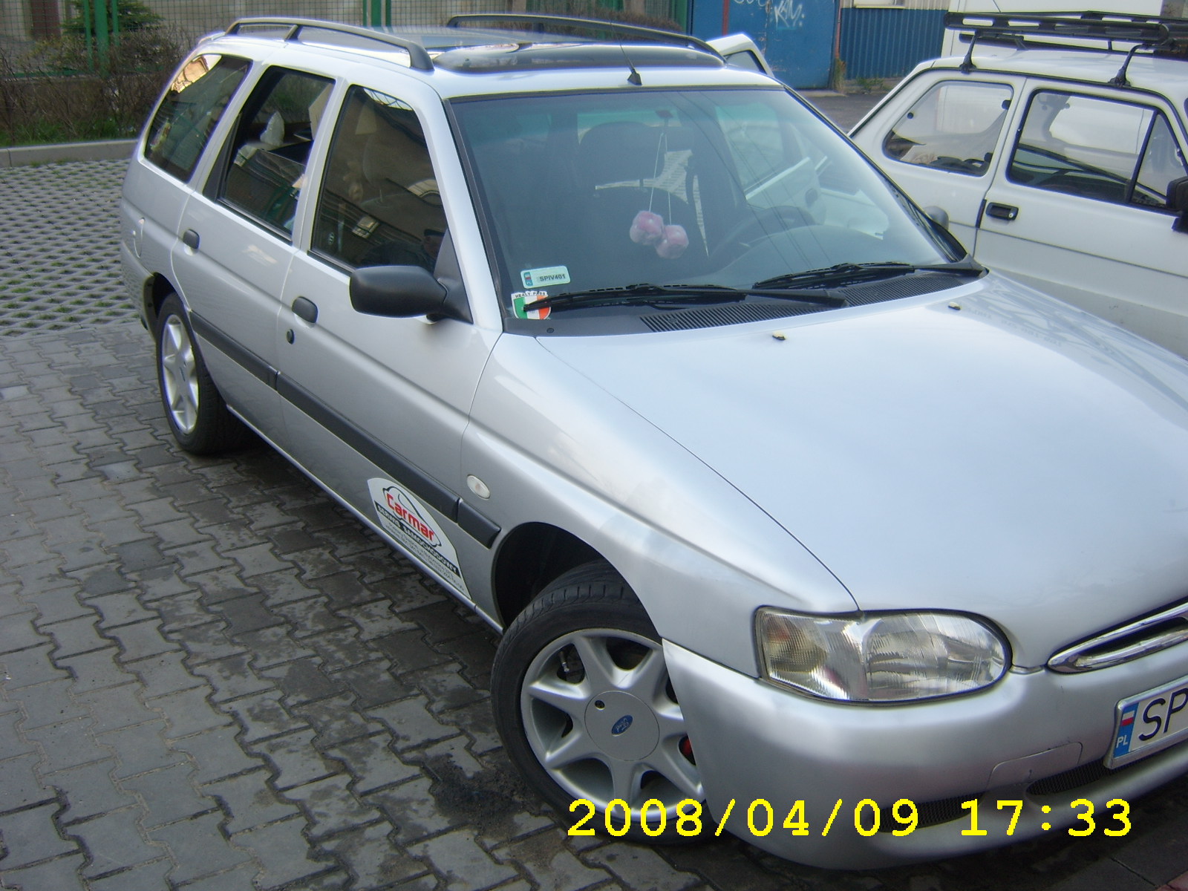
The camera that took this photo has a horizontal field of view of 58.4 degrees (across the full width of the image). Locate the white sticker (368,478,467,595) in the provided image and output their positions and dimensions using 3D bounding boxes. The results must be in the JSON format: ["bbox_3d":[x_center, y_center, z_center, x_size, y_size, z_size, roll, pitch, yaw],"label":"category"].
[{"bbox_3d":[-0.444,0.215,2.625,0.015,0.175,0.450,-19,29,-32],"label":"white sticker"}]

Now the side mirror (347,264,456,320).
[{"bbox_3d":[-0.425,-0.341,2.360,0.190,0.110,0.100,-13,26,-35],"label":"side mirror"}]

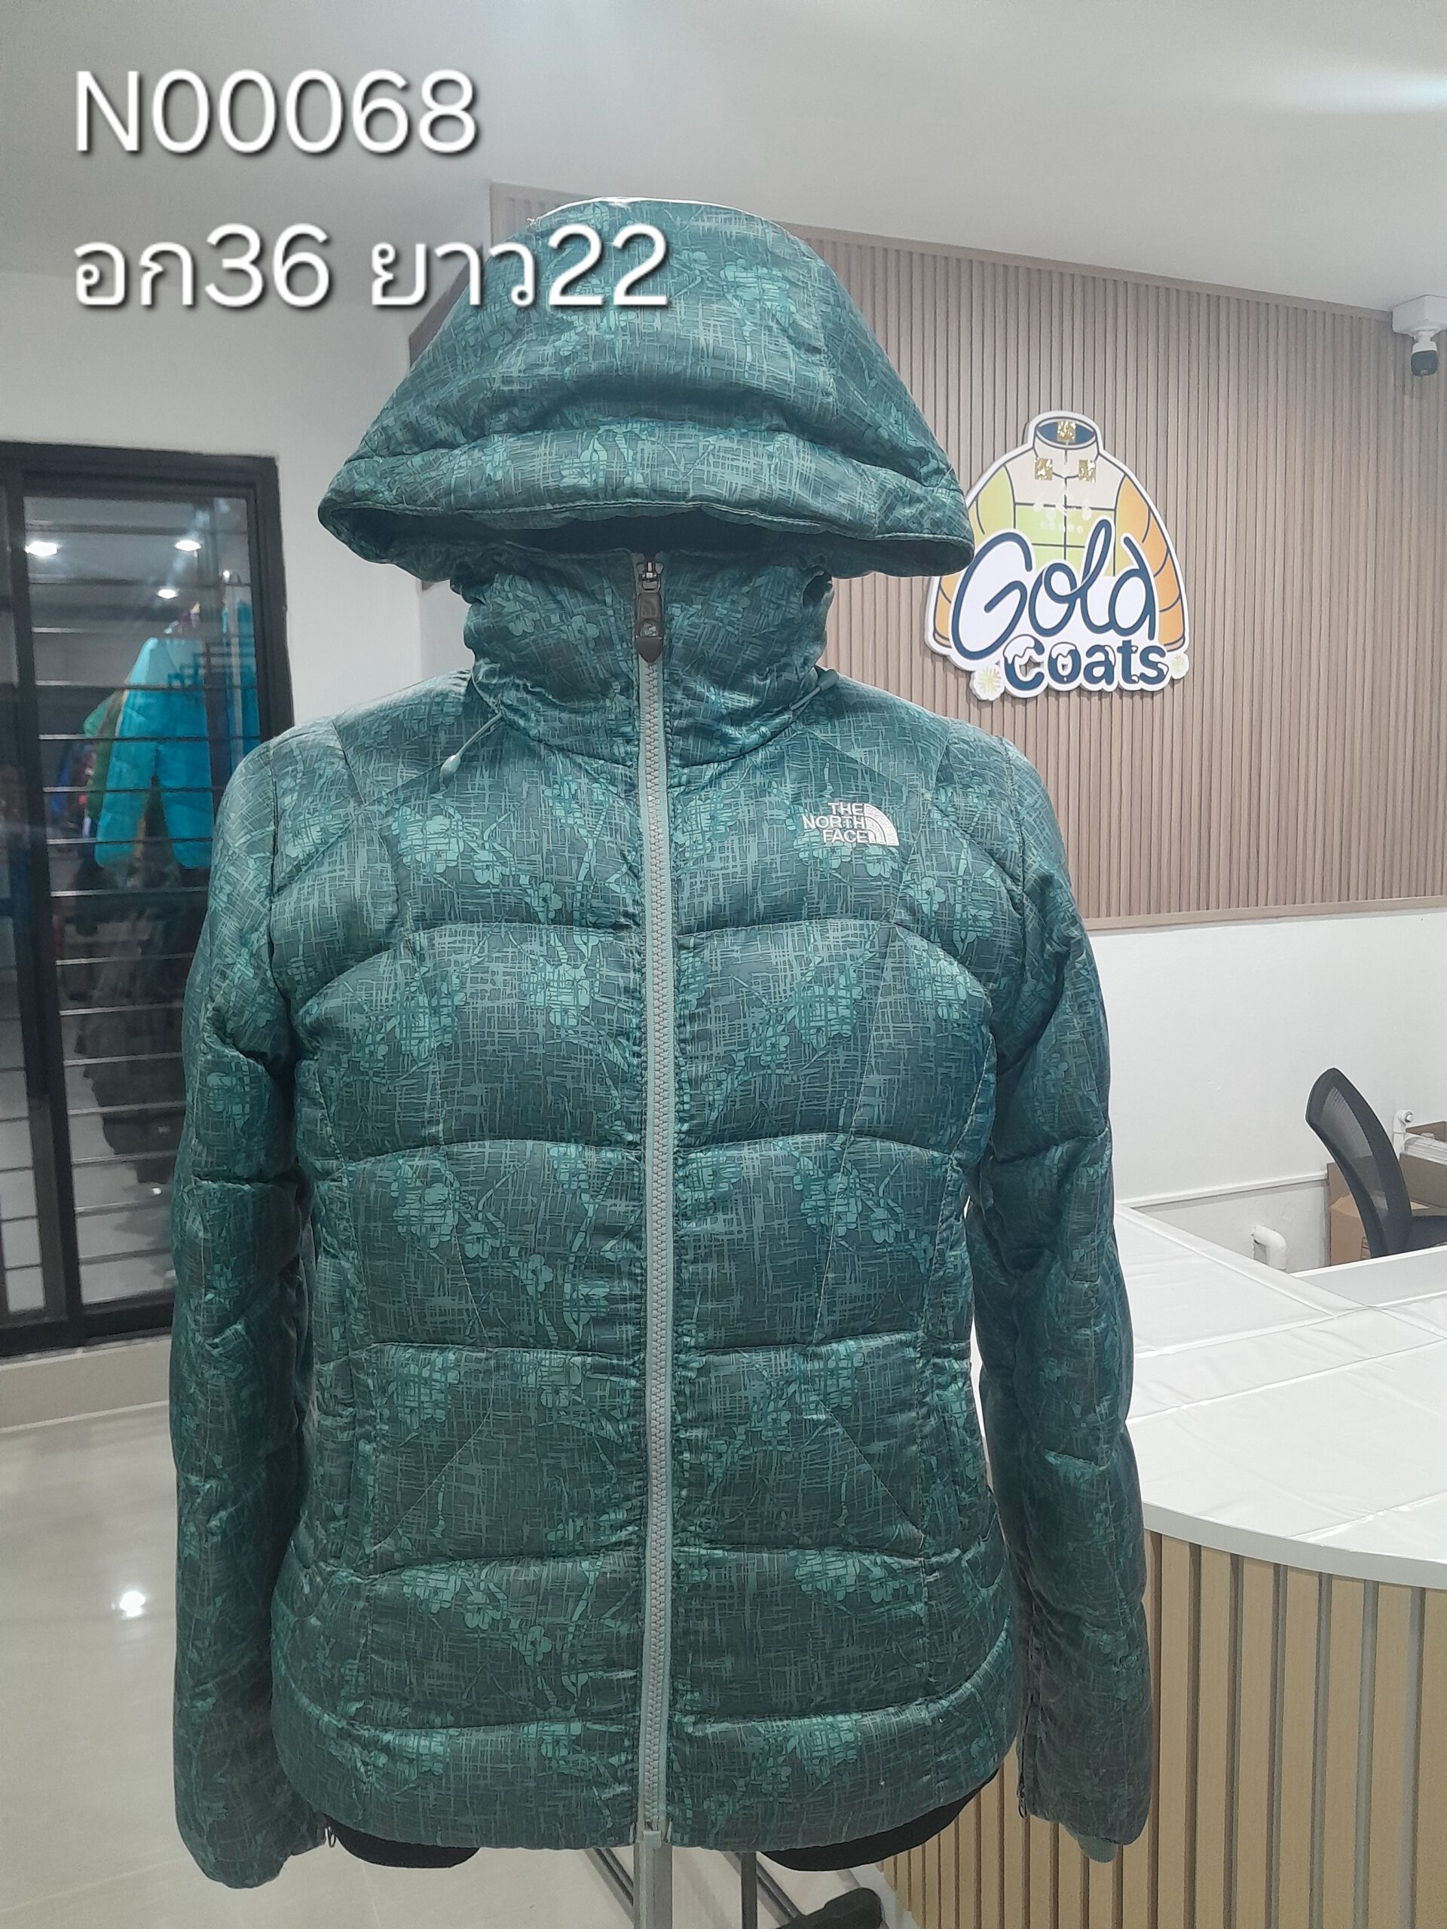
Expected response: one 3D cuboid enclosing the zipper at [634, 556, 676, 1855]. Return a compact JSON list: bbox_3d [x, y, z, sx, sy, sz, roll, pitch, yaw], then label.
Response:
[{"bbox_3d":[-0.031,0.107,0.667,0.019,0.595,0.035,0,3,-5],"label":"zipper"}]

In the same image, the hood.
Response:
[{"bbox_3d":[-0.040,-0.293,0.752,0.325,0.240,0.260,-2,7,-4],"label":"hood"}]

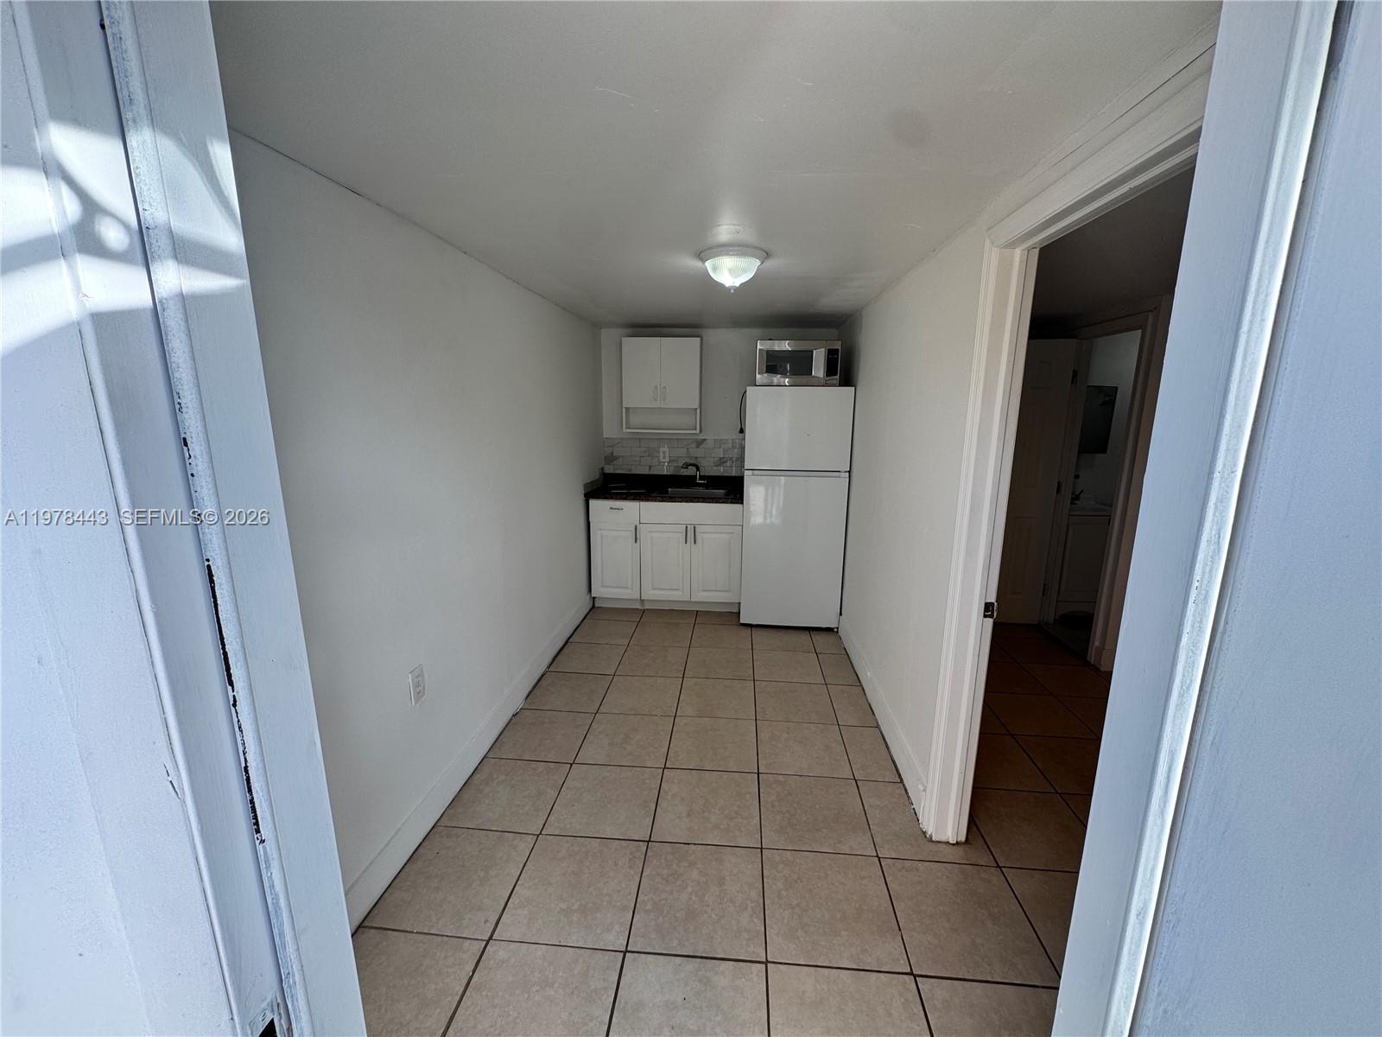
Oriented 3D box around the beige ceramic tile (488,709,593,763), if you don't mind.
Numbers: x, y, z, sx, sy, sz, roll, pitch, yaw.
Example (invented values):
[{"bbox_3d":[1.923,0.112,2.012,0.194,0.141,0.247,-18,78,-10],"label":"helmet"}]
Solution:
[{"bbox_3d":[-0.716,1.058,2.723,0.407,0.010,0.409,1,12,5],"label":"beige ceramic tile"}]

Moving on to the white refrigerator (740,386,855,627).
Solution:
[{"bbox_3d":[0.738,-0.112,4.136,0.695,1.660,0.730,1,12,5],"label":"white refrigerator"}]

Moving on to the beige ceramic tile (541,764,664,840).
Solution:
[{"bbox_3d":[-0.342,1.150,2.280,0.407,0.010,0.409,1,12,5],"label":"beige ceramic tile"}]

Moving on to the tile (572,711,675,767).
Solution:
[{"bbox_3d":[-0.304,1.063,2.677,0.407,0.012,0.407,1,12,5],"label":"tile"}]

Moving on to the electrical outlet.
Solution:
[{"bbox_3d":[-0.995,0.609,2.048,0.012,0.121,0.076,1,12,5],"label":"electrical outlet"}]

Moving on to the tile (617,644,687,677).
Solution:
[{"bbox_3d":[-0.231,0.888,3.479,0.407,0.012,0.407,1,12,5],"label":"tile"}]

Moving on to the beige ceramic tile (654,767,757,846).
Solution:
[{"bbox_3d":[0.069,1.157,2.244,0.407,0.010,0.409,1,12,5],"label":"beige ceramic tile"}]

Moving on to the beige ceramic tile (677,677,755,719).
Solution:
[{"bbox_3d":[0.143,0.987,3.057,0.407,0.010,0.409,1,12,5],"label":"beige ceramic tile"}]

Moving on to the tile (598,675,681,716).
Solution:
[{"bbox_3d":[-0.271,0.990,3.122,0.413,0.010,0.413,1,12,5],"label":"tile"}]

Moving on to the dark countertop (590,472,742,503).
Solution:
[{"bbox_3d":[-0.182,-0.239,4.395,1.187,0.142,0.627,1,12,5],"label":"dark countertop"}]

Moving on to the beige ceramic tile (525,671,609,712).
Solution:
[{"bbox_3d":[-0.678,0.968,3.114,0.407,0.012,0.407,1,12,5],"label":"beige ceramic tile"}]

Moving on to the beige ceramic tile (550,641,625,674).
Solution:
[{"bbox_3d":[-0.650,0.895,3.566,0.413,0.010,0.413,1,12,5],"label":"beige ceramic tile"}]

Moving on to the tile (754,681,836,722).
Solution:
[{"bbox_3d":[0.562,1.003,3.049,0.413,0.010,0.413,1,12,5],"label":"tile"}]

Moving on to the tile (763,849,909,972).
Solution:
[{"bbox_3d":[0.451,1.266,1.828,0.413,0.010,0.413,1,12,5],"label":"tile"}]

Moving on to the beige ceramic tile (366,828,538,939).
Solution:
[{"bbox_3d":[-0.790,1.228,1.909,0.407,0.010,0.409,1,12,5],"label":"beige ceramic tile"}]

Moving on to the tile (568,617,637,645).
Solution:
[{"bbox_3d":[-0.604,0.794,3.916,0.407,0.012,0.407,1,12,5],"label":"tile"}]

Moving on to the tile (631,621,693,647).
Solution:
[{"bbox_3d":[-0.194,0.801,3.880,0.407,0.012,0.407,1,12,5],"label":"tile"}]

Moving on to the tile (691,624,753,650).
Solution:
[{"bbox_3d":[0.217,0.808,3.844,0.407,0.012,0.407,1,12,5],"label":"tile"}]

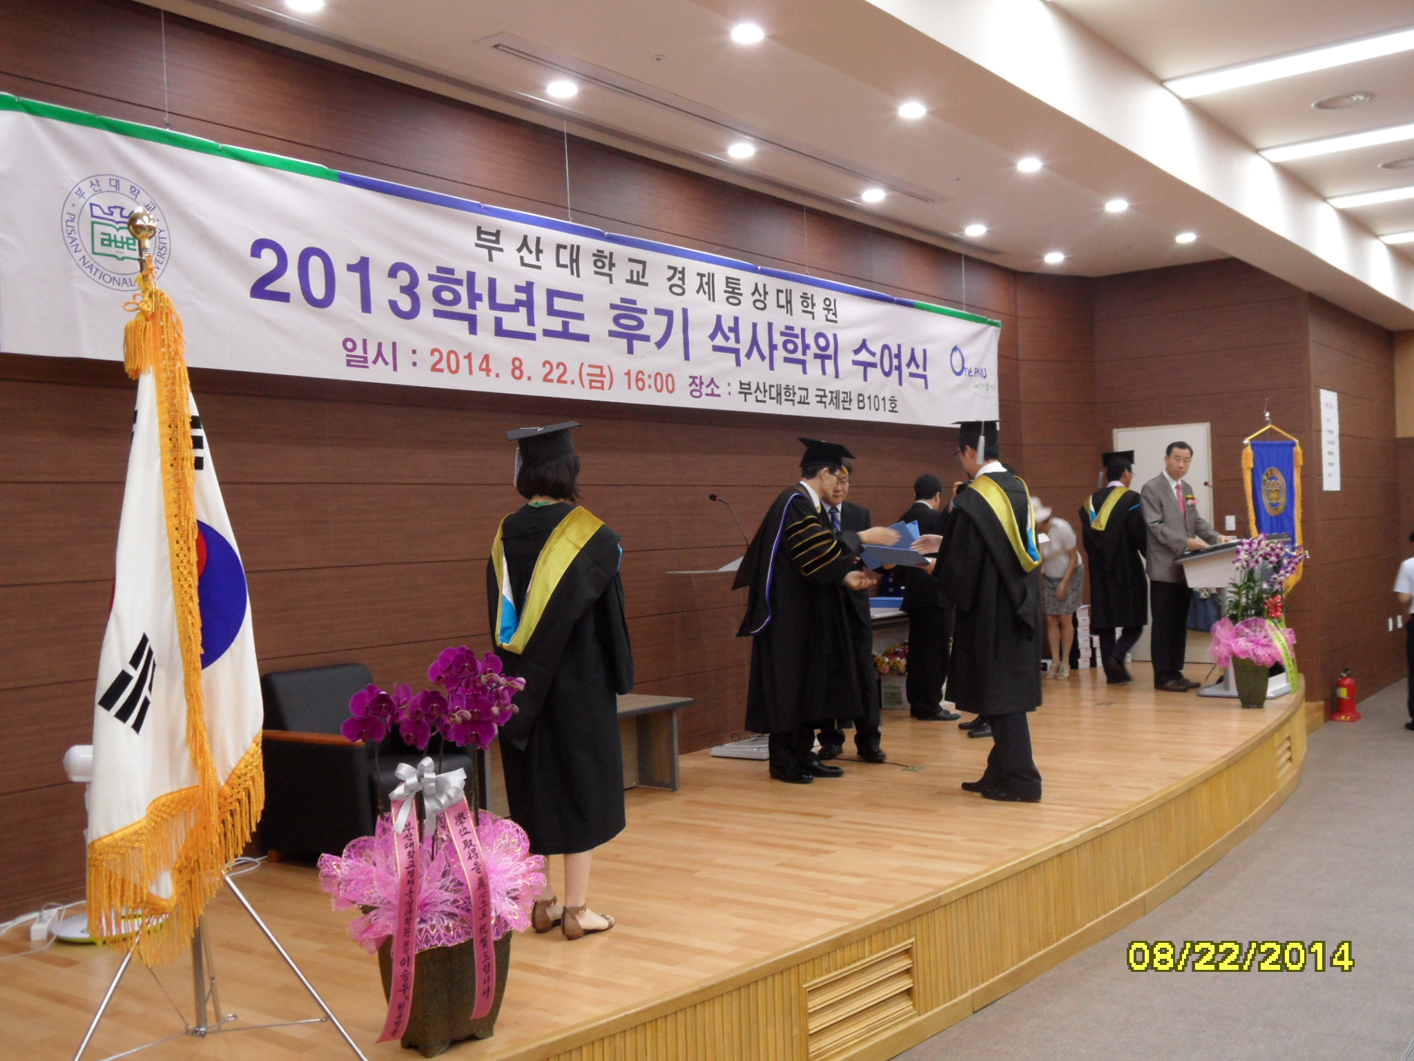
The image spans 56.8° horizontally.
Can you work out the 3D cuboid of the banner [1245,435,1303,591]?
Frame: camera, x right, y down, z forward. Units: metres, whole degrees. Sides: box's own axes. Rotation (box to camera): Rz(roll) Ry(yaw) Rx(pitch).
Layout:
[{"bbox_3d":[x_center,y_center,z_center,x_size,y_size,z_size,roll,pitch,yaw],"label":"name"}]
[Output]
[{"bbox_3d":[4.184,-0.126,9.650,0.780,1.174,0.120,-2,1,-34],"label":"banner"}]

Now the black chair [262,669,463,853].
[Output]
[{"bbox_3d":[-1.359,0.965,5.394,0.700,0.790,0.620,-2,0,38],"label":"black chair"}]

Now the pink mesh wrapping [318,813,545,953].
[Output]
[{"bbox_3d":[-0.698,0.891,3.310,0.570,0.300,0.490,-2,0,-12],"label":"pink mesh wrapping"}]

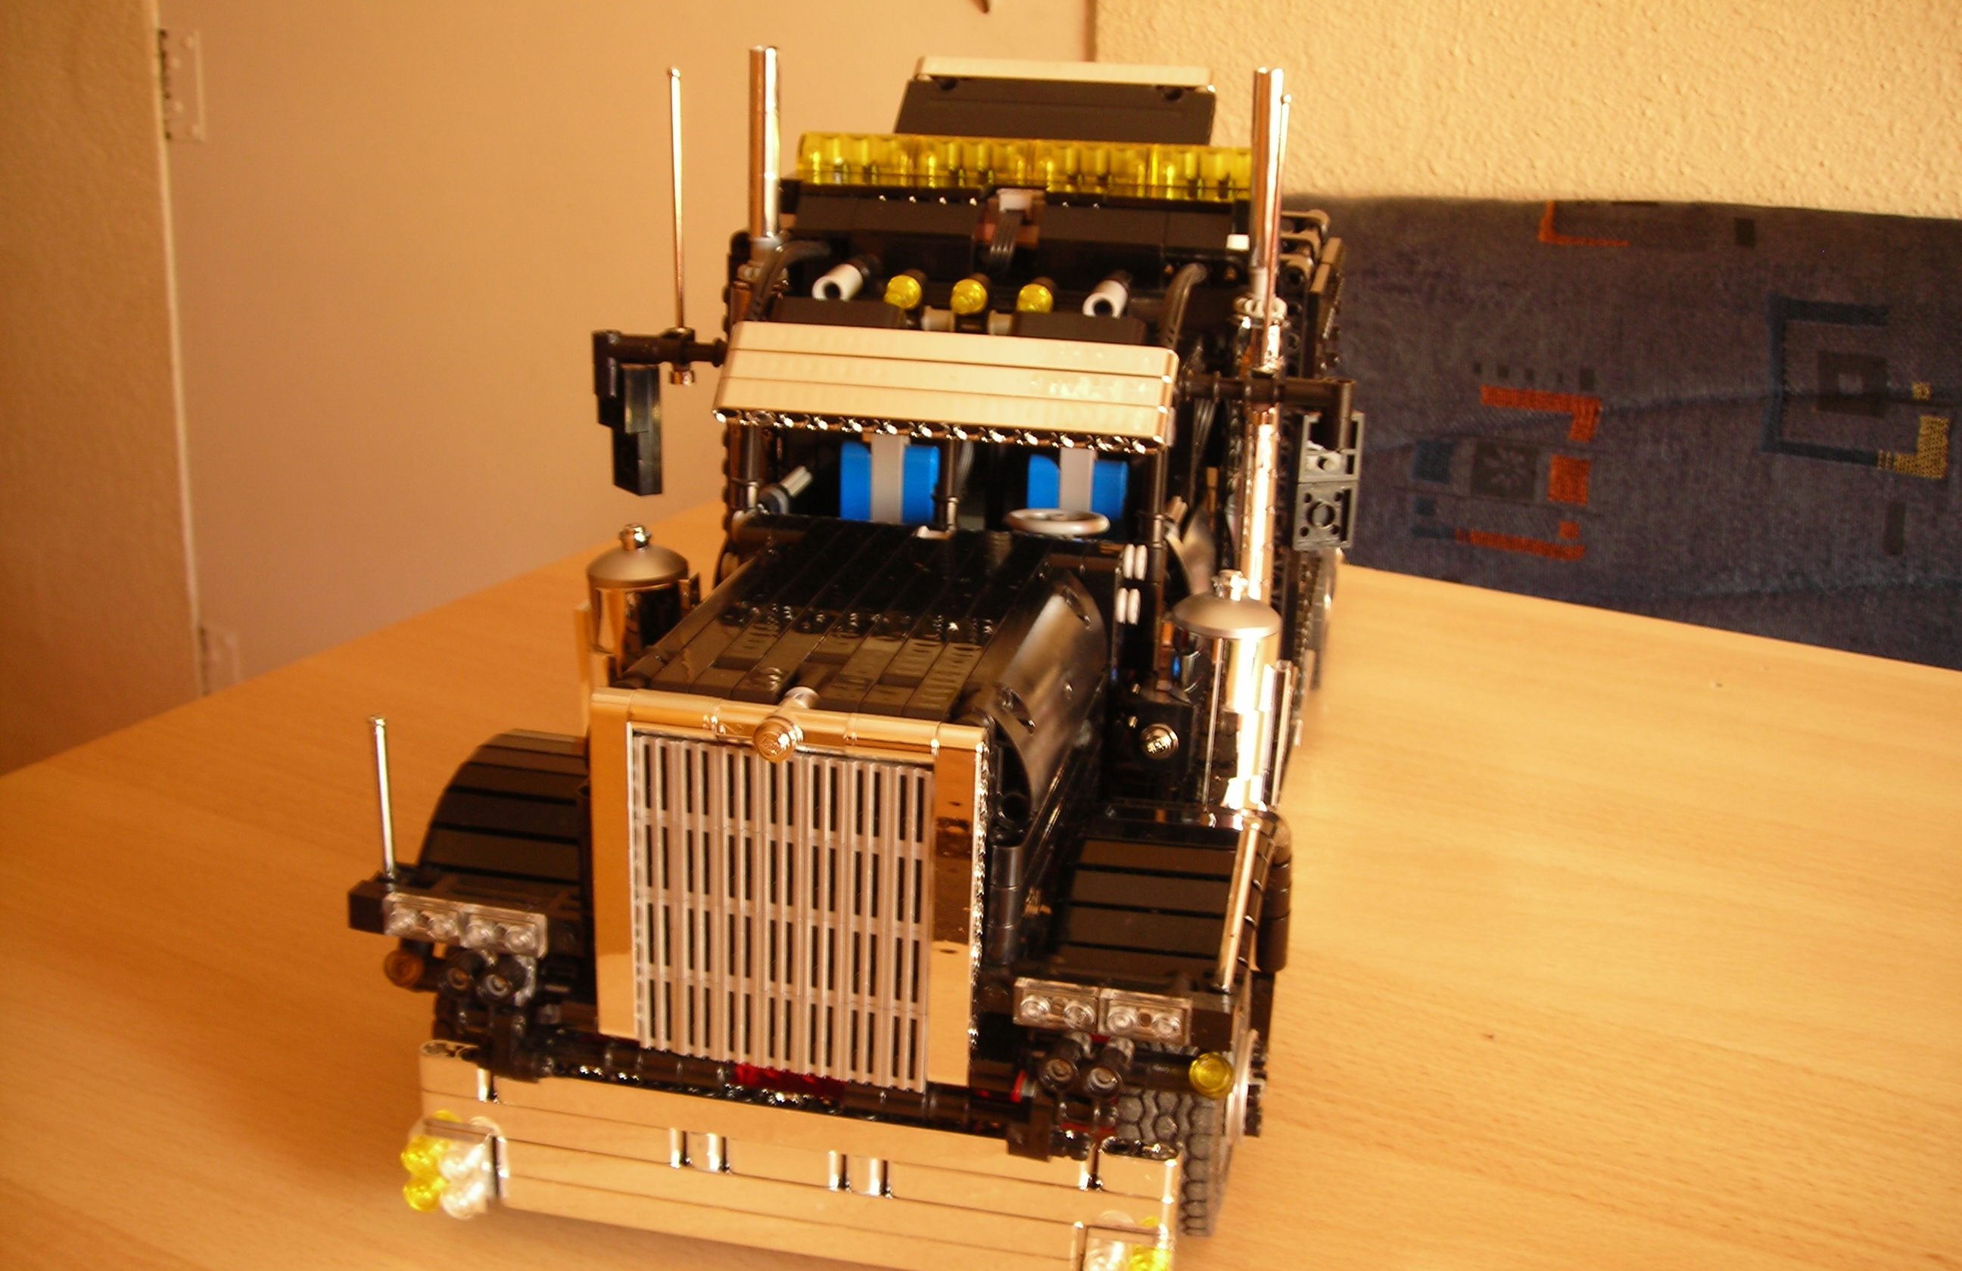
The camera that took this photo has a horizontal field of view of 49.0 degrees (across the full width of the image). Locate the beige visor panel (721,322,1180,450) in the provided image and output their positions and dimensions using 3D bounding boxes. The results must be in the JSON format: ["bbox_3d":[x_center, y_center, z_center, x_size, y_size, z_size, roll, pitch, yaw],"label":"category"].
[{"bbox_3d":[-0.008,-0.056,0.483,0.104,0.008,0.024,6,62,10],"label":"beige visor panel"}]

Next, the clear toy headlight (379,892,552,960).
[{"bbox_3d":[-0.100,0.056,0.416,0.032,0.008,0.005,6,19,12],"label":"clear toy headlight"}]

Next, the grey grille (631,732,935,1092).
[{"bbox_3d":[-0.036,0.050,0.397,0.056,0.064,0.004,6,19,12],"label":"grey grille"}]

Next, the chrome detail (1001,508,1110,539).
[{"bbox_3d":[0.018,-0.027,0.514,0.025,0.005,0.025,2,19,-1],"label":"chrome detail"}]

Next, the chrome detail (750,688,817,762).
[{"bbox_3d":[-0.035,0.016,0.386,0.008,0.008,0.017,6,19,12],"label":"chrome detail"}]

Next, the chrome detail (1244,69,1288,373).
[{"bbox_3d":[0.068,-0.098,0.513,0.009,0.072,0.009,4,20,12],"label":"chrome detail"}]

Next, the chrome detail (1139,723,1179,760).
[{"bbox_3d":[0.038,0.023,0.460,0.008,0.008,0.006,6,19,12],"label":"chrome detail"}]

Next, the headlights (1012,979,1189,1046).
[{"bbox_3d":[0.022,0.069,0.390,0.032,0.008,0.006,4,19,12],"label":"headlights"}]

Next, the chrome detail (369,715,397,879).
[{"bbox_3d":[-0.115,0.032,0.414,0.004,0.035,0.004,6,19,12],"label":"chrome detail"}]

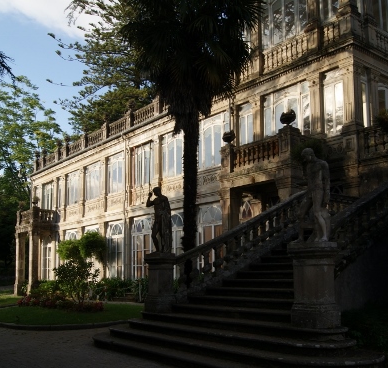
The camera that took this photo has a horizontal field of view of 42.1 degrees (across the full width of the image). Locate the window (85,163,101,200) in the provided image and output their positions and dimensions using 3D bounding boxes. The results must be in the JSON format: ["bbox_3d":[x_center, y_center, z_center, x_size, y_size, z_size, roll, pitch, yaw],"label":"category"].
[{"bbox_3d":[-6.362,-0.102,32.108,0.220,2.320,2.150,6,-12,-37],"label":"window"}]

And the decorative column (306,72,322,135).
[{"bbox_3d":[4.342,-2.756,17.976,0.300,2.270,0.560,6,-12,-37],"label":"decorative column"}]

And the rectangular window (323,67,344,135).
[{"bbox_3d":[4.980,-2.881,17.854,0.204,2.428,0.931,7,-12,-36],"label":"rectangular window"}]

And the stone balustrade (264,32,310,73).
[{"bbox_3d":[3.534,-4.961,19.419,0.300,0.830,2.360,6,-12,-37],"label":"stone balustrade"}]

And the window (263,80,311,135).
[{"bbox_3d":[3.572,-2.530,19.158,0.220,2.250,2.250,6,-12,-37],"label":"window"}]

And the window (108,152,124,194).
[{"bbox_3d":[-4.710,-0.586,30.617,0.204,2.326,2.145,7,-12,-36],"label":"window"}]

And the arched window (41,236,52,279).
[{"bbox_3d":[-10.813,5.660,37.214,0.220,3.600,1.700,6,-12,-37],"label":"arched window"}]

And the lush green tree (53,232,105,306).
[{"bbox_3d":[-6.132,4.509,26.823,2.322,3.641,2.580,7,-12,-36],"label":"lush green tree"}]

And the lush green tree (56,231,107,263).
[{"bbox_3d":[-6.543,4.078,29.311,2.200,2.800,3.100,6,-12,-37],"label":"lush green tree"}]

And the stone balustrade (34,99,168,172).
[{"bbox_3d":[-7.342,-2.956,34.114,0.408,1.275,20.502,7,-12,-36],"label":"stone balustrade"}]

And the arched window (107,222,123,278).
[{"bbox_3d":[-4.587,3.967,29.747,0.204,3.621,2.082,7,-12,-36],"label":"arched window"}]

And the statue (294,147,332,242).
[{"bbox_3d":[1.964,0.196,8.400,0.480,1.550,0.460,-10,-13,43],"label":"statue"}]

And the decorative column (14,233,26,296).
[{"bbox_3d":[-12.838,5.912,37.254,0.612,4.590,0.612,7,-12,-36],"label":"decorative column"}]

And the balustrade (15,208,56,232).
[{"bbox_3d":[-11.714,2.585,37.091,1.650,1.350,3.300,6,-12,-37],"label":"balustrade"}]

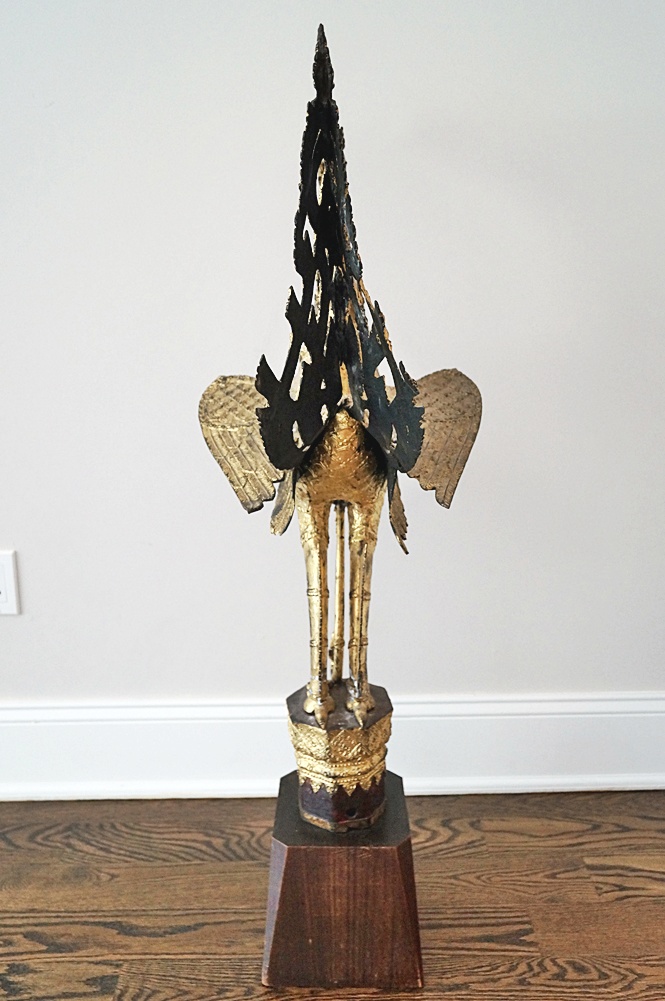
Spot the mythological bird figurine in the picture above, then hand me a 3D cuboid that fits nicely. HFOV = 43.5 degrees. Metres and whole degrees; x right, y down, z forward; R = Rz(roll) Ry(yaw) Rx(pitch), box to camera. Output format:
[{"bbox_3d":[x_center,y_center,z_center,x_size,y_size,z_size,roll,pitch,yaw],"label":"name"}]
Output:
[{"bbox_3d":[0.013,-0.055,1.084,0.360,0.967,0.370,-3,13,-8],"label":"mythological bird figurine"}]

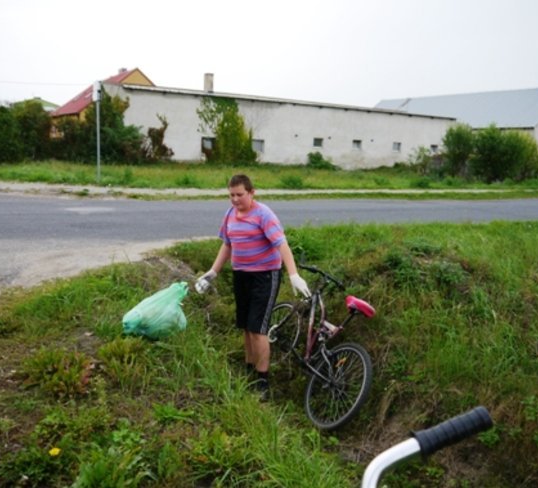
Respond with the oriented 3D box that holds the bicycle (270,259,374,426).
[{"bbox_3d":[0.344,0.691,3.895,0.534,0.948,1.573,33,-3,-25],"label":"bicycle"}]

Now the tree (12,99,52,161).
[{"bbox_3d":[-15.577,-7.412,34.500,2.600,3.800,2.600,3,10,0],"label":"tree"}]

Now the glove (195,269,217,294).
[{"bbox_3d":[-0.420,0.248,3.480,0.120,0.160,0.130,10,13,36],"label":"glove"}]

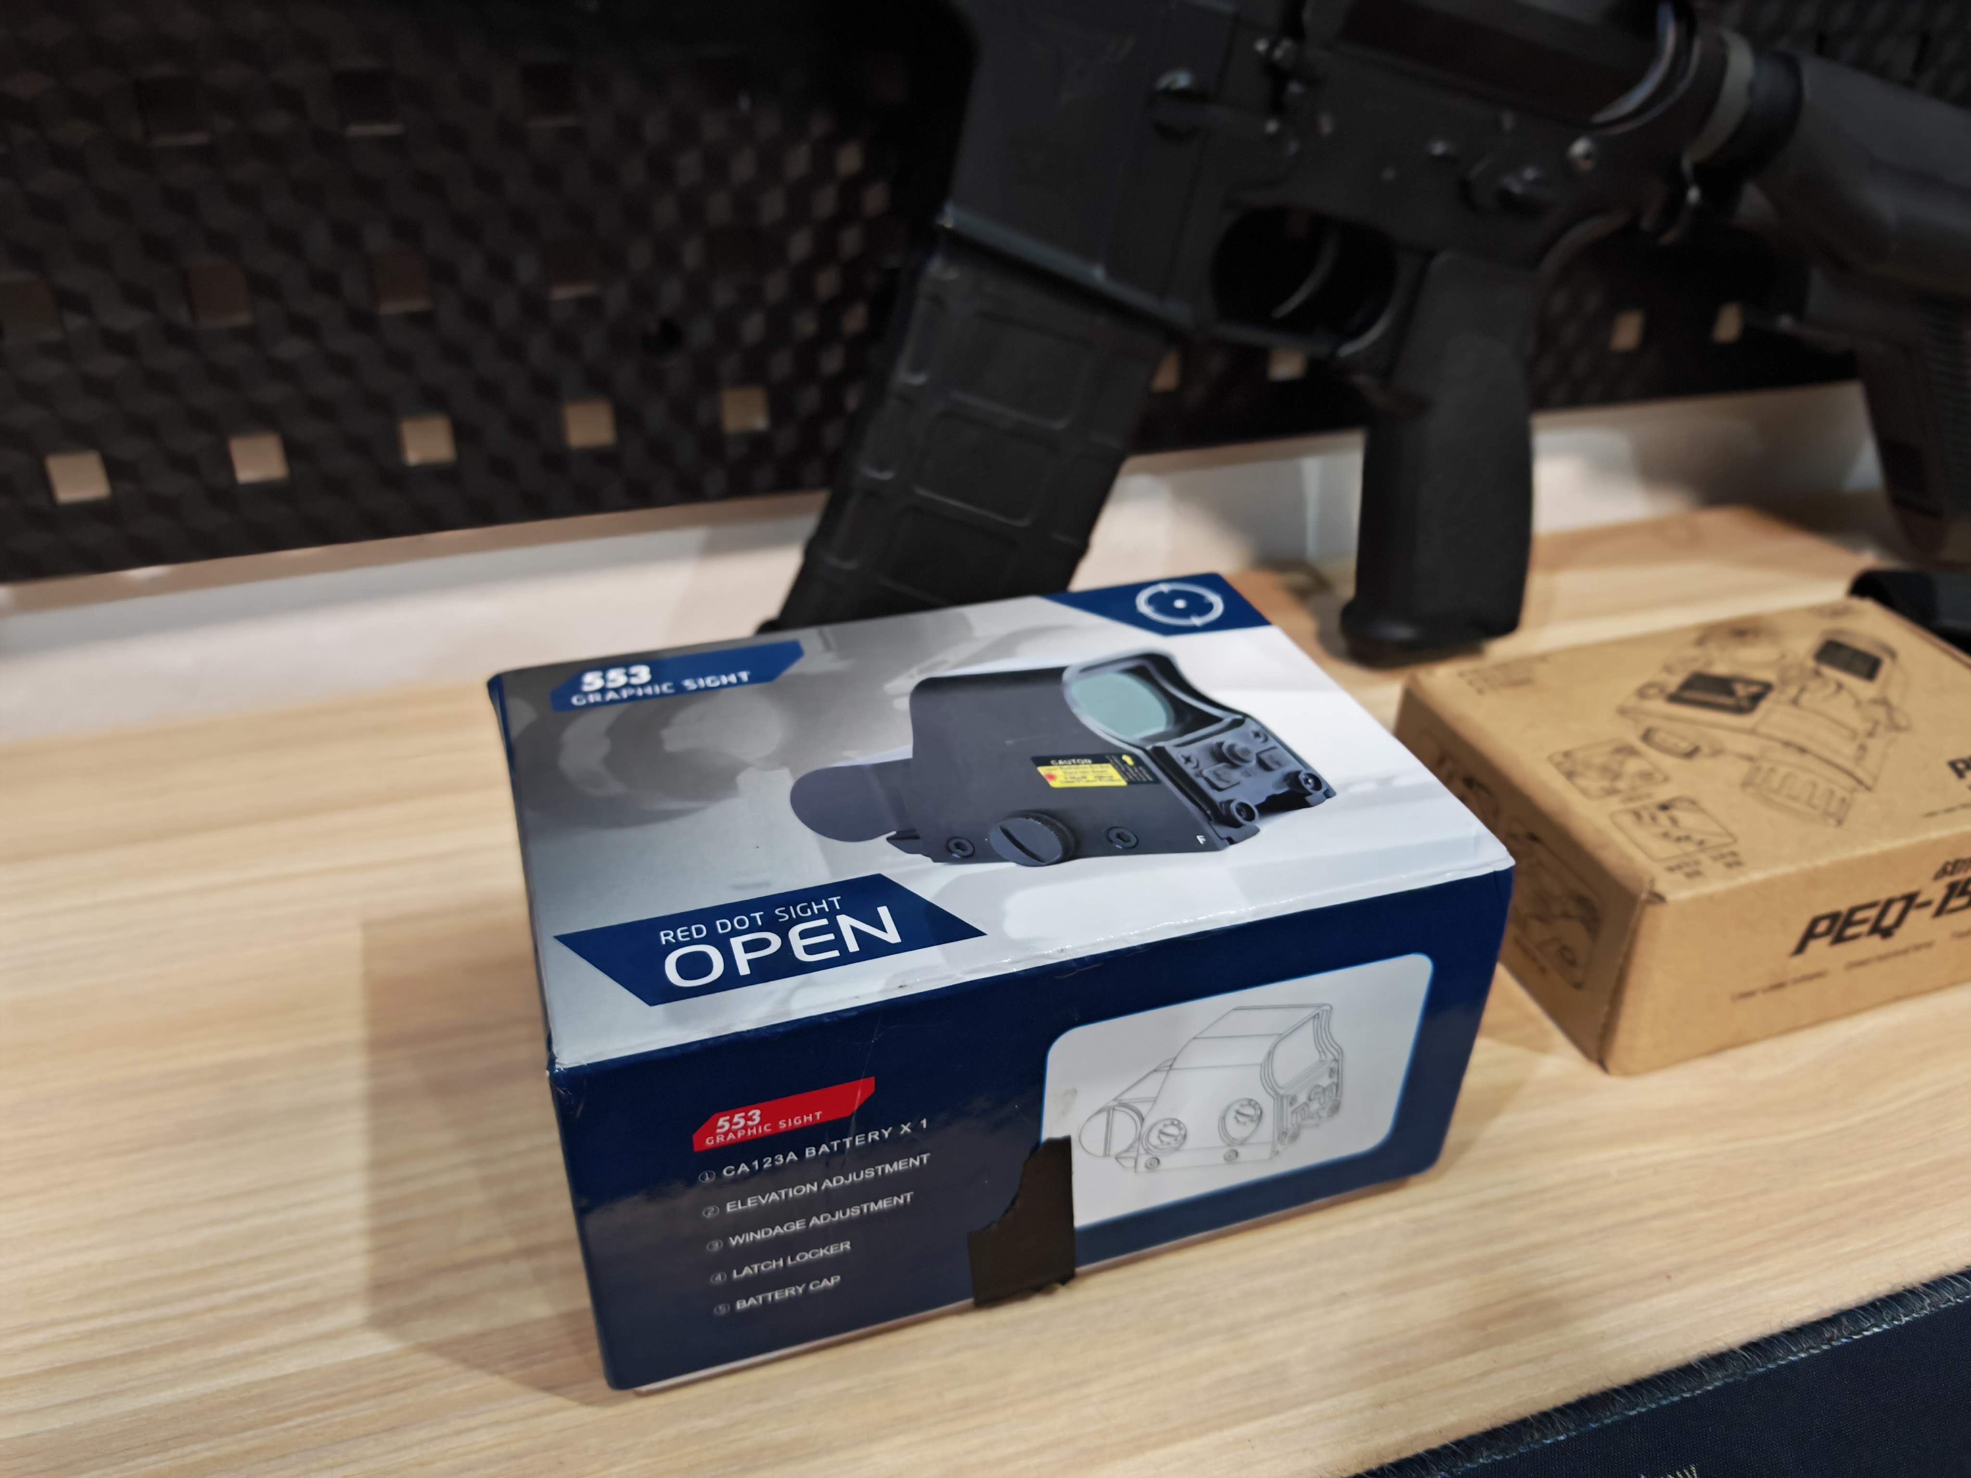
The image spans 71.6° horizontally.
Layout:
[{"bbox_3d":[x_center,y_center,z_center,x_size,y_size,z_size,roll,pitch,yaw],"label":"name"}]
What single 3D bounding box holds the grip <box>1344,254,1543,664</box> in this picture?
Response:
[{"bbox_3d":[0.132,-0.082,0.396,0.051,0.113,0.033,-14,35,-11],"label":"grip"}]

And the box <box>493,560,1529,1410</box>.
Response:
[{"bbox_3d":[-0.004,0.033,0.255,0.147,0.071,0.107,-9,34,-14],"label":"box"}]

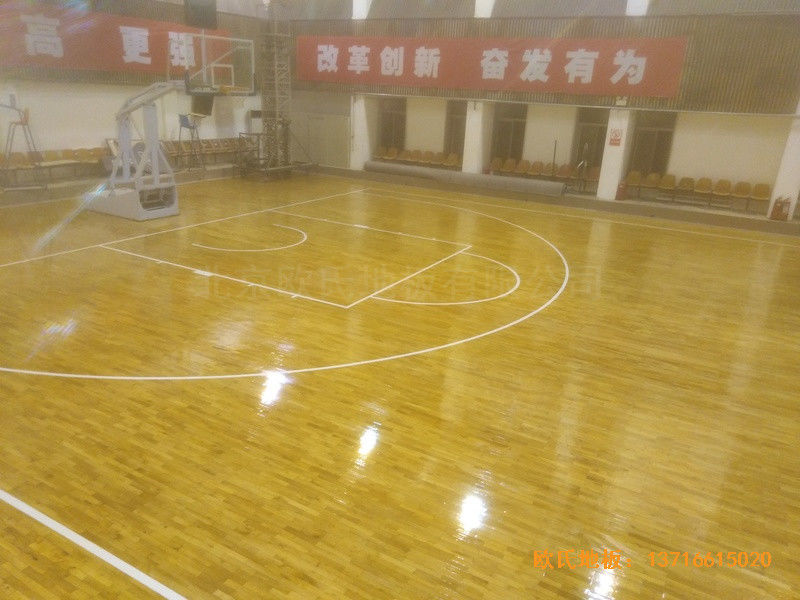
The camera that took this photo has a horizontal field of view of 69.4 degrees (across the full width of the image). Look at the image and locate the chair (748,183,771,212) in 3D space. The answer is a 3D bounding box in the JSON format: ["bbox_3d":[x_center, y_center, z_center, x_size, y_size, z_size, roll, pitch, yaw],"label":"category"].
[{"bbox_3d":[10.410,-2.925,16.699,0.450,0.800,0.520,13,22,26],"label":"chair"}]

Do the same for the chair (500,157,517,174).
[{"bbox_3d":[4.133,-4.887,21.851,0.460,0.800,0.530,14,23,30],"label":"chair"}]

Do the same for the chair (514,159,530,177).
[{"bbox_3d":[4.561,-4.777,21.596,0.460,0.800,0.530,14,23,30],"label":"chair"}]

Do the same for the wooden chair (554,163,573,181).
[{"bbox_3d":[5.449,-4.054,19.179,0.450,0.800,0.520,13,22,26],"label":"wooden chair"}]

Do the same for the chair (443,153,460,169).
[{"bbox_3d":[1.913,-4.858,20.947,0.450,0.800,0.520,13,22,26],"label":"chair"}]

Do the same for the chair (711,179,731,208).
[{"bbox_3d":[10.168,-3.339,18.266,0.460,0.800,0.530,14,23,30],"label":"chair"}]

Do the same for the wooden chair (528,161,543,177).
[{"bbox_3d":[4.612,-4.244,19.598,0.450,0.800,0.520,13,22,26],"label":"wooden chair"}]

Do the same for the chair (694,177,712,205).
[{"bbox_3d":[9.722,-3.453,18.530,0.460,0.800,0.530,14,23,30],"label":"chair"}]

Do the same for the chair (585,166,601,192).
[{"bbox_3d":[6.772,-4.210,20.283,0.460,0.800,0.530,14,23,30],"label":"chair"}]

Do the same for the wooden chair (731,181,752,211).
[{"bbox_3d":[9.994,-3.020,16.907,0.450,0.800,0.520,13,22,26],"label":"wooden chair"}]

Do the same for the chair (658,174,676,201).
[{"bbox_3d":[8.245,-3.418,17.781,0.450,0.800,0.520,13,22,26],"label":"chair"}]

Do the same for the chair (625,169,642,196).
[{"bbox_3d":[7.924,-3.914,19.599,0.460,0.800,0.530,14,23,30],"label":"chair"}]

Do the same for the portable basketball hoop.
[{"bbox_3d":[-5.474,-3.777,13.145,5.300,3.950,1.800,13,22,26],"label":"portable basketball hoop"}]

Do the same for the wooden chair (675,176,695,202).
[{"bbox_3d":[9.294,-3.563,18.785,0.460,0.800,0.530,14,23,30],"label":"wooden chair"}]

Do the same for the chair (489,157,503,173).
[{"bbox_3d":[3.372,-4.526,20.218,0.450,0.800,0.520,13,22,26],"label":"chair"}]

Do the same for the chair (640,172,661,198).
[{"bbox_3d":[8.403,-3.792,19.314,0.460,0.800,0.530,14,23,30],"label":"chair"}]

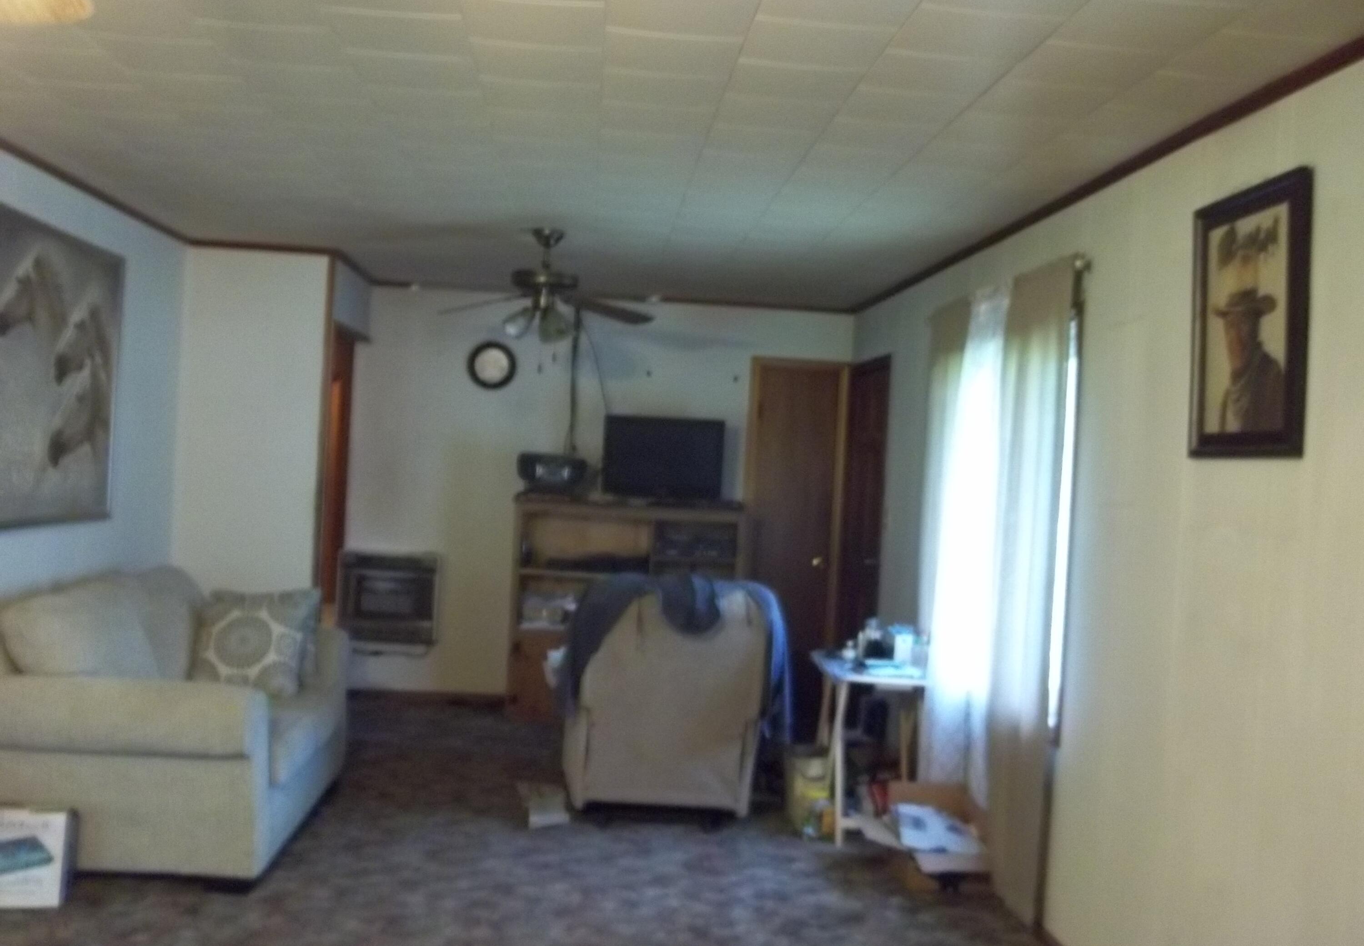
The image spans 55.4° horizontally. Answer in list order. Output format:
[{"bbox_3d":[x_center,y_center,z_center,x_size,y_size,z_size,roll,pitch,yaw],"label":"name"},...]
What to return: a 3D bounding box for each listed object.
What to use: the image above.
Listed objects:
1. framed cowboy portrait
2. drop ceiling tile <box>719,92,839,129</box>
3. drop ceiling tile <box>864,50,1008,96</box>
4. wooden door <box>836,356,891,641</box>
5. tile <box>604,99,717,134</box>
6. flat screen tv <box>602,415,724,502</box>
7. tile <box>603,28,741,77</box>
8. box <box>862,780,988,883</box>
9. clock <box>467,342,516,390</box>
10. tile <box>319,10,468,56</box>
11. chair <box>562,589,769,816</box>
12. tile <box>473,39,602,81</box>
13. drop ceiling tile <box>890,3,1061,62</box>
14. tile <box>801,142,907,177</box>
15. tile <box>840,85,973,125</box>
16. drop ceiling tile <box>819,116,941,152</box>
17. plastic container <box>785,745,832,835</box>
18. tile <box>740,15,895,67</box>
[{"bbox_3d":[1.289,-0.345,2.977,0.027,0.610,0.478,3,0,-4],"label":"framed cowboy portrait"},{"bbox_3d":[0.247,-0.958,3.461,0.305,0.020,0.305,3,1,-4],"label":"drop ceiling tile"},{"bbox_3d":[0.582,-0.930,3.008,0.305,0.016,0.300,3,0,-4],"label":"drop ceiling tile"},{"bbox_3d":[1.006,0.405,7.320,0.070,2.073,1.022,3,1,-4],"label":"wooden door"},{"bbox_3d":[-0.069,-0.981,3.580,0.305,0.020,0.305,3,1,-4],"label":"tile"},{"bbox_3d":[-0.106,-0.075,7.533,0.700,0.480,0.140,3,1,-4],"label":"flat screen tv"},{"bbox_3d":[-0.024,-0.989,3.051,0.307,0.020,0.303,3,1,-4],"label":"tile"},{"bbox_3d":[0.886,1.306,4.763,0.370,0.270,0.450,3,1,-4],"label":"box"},{"bbox_3d":[-1.073,-0.602,7.355,0.272,0.272,0.045,3,0,-4],"label":"clock"},{"bbox_3d":[-0.633,-0.995,2.942,0.305,0.020,0.305,3,1,-4],"label":"tile"},{"bbox_3d":[-0.102,0.914,5.659,0.820,1.004,0.920,3,1,-8],"label":"chair"},{"bbox_3d":[-0.339,-0.982,3.108,0.305,0.020,0.305,3,1,-4],"label":"tile"},{"bbox_3d":[0.607,-0.927,2.733,0.305,0.020,0.305,3,1,-4],"label":"drop ceiling tile"},{"bbox_3d":[0.515,-0.940,3.873,0.305,0.016,0.300,3,0,-4],"label":"tile"},{"bbox_3d":[0.570,-0.945,3.332,0.305,0.020,0.305,3,1,-4],"label":"tile"},{"bbox_3d":[0.547,-0.949,3.634,0.305,0.020,0.305,3,1,-4],"label":"drop ceiling tile"},{"bbox_3d":[0.483,1.212,4.972,0.160,0.325,0.200,3,0,-4],"label":"plastic container"},{"bbox_3d":[0.300,-0.971,2.931,0.307,0.020,0.303,3,1,-4],"label":"tile"}]

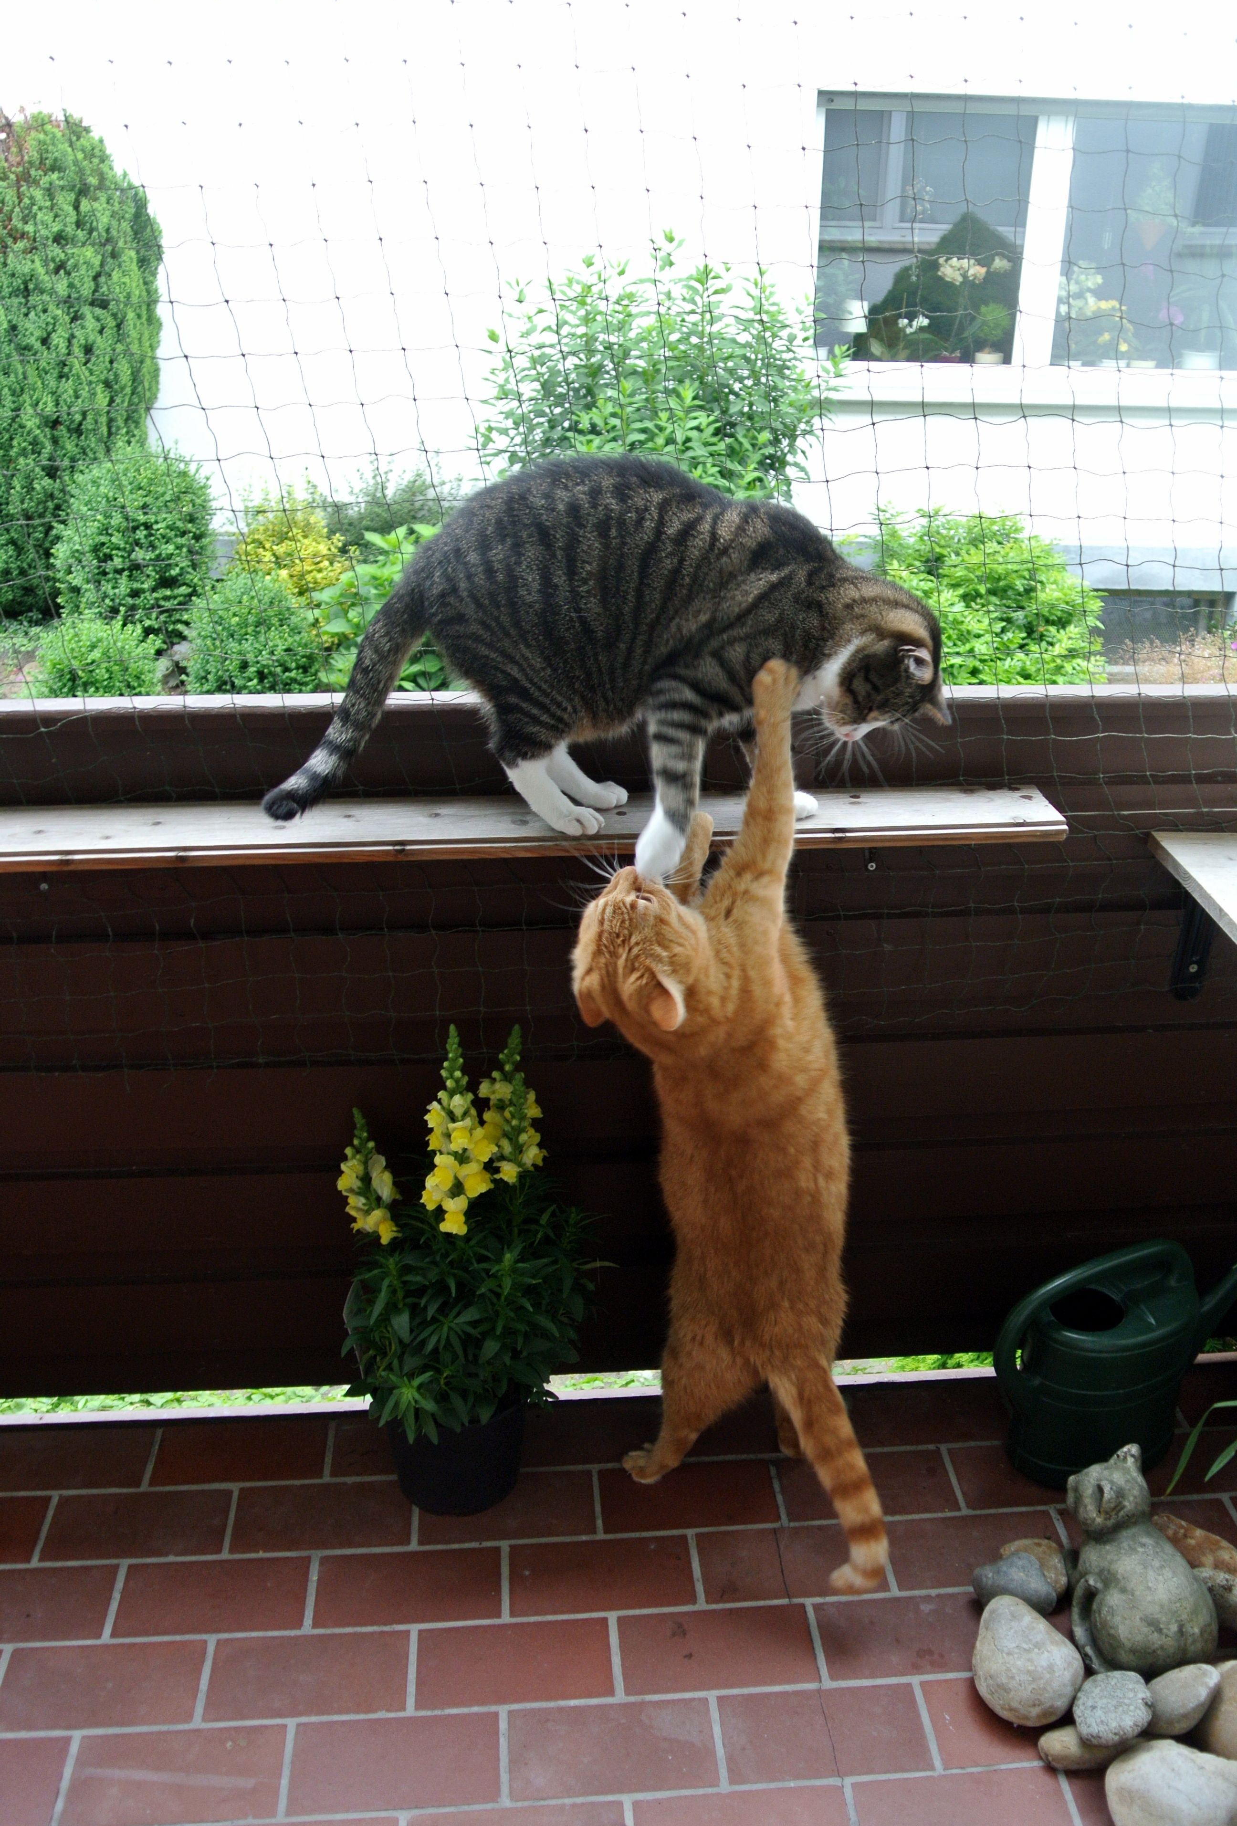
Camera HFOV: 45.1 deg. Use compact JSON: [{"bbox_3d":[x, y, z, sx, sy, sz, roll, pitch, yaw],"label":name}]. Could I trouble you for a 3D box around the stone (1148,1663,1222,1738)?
[{"bbox_3d":[0.577,0.802,1.518,0.062,0.055,0.100,18,31,34],"label":"stone"}]

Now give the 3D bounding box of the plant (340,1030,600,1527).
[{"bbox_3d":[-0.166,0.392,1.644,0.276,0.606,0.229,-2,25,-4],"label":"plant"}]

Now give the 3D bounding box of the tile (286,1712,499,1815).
[{"bbox_3d":[-0.225,0.863,1.505,0.210,0.012,0.098,-2,25,-4],"label":"tile"}]

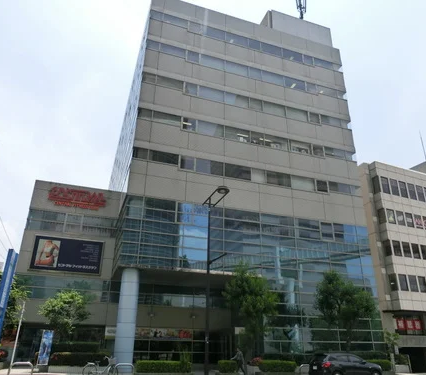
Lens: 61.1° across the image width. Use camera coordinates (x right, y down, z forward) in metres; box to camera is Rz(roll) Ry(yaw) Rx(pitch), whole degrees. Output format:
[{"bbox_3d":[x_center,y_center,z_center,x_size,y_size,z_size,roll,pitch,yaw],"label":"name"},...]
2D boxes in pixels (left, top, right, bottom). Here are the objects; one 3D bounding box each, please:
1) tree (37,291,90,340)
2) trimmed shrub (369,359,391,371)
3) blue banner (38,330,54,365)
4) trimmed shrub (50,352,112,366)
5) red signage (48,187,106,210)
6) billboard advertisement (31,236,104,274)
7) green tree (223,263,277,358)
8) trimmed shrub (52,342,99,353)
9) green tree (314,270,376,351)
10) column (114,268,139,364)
[{"bbox_3d":[-10.489,9.705,25.178,3.300,4.900,3.200,9,-25,-17],"label":"tree"},{"bbox_3d":[13.058,14.007,28.338,2.424,0.849,0.900,9,-25,-17],"label":"trimmed shrub"},{"bbox_3d":[-10.373,9.984,22.439,0.596,2.025,0.150,9,-25,-17],"label":"blue banner"},{"bbox_3d":[-8.582,11.130,23.418,3.893,0.779,1.000,9,-25,-17],"label":"trimmed shrub"},{"bbox_3d":[-11.851,1.012,31.908,4.672,1.771,0.200,9,-25,-17],"label":"red signage"},{"bbox_3d":[-11.943,5.630,29.895,5.451,2.837,0.200,9,-25,-17],"label":"billboard advertisement"},{"bbox_3d":[2.729,9.253,26.196,3.800,7.561,3.700,1,-24,0],"label":"green tree"},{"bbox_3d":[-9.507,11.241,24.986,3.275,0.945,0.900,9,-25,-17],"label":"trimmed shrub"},{"bbox_3d":[10.428,10.284,28.180,4.600,7.535,4.300,9,-25,-17],"label":"green tree"},{"bbox_3d":[-5.979,9.189,25.313,1.250,6.790,1.250,9,-25,-17],"label":"column"}]

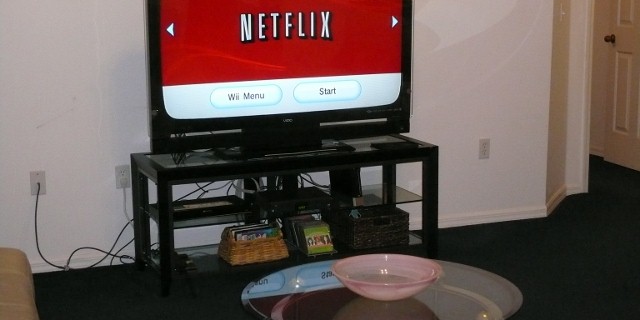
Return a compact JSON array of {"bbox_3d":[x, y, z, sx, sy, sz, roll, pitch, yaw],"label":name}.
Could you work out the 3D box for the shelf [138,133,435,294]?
[{"bbox_3d":[-0.156,0.239,5.270,1.426,0.577,0.463,-5,11,-23],"label":"shelf"}]

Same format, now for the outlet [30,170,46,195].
[{"bbox_3d":[-1.347,0.114,5.137,0.070,0.114,0.012,-5,11,-21],"label":"outlet"}]

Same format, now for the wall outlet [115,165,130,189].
[{"bbox_3d":[-0.969,0.086,5.286,0.070,0.114,0.012,-5,11,-21],"label":"wall outlet"}]

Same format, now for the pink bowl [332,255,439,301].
[{"bbox_3d":[0.220,0.402,3.522,0.357,0.093,0.357,0,11,0],"label":"pink bowl"}]

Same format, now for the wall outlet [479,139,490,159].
[{"bbox_3d":[0.931,-0.059,6.034,0.070,0.114,0.012,-5,11,-21],"label":"wall outlet"}]

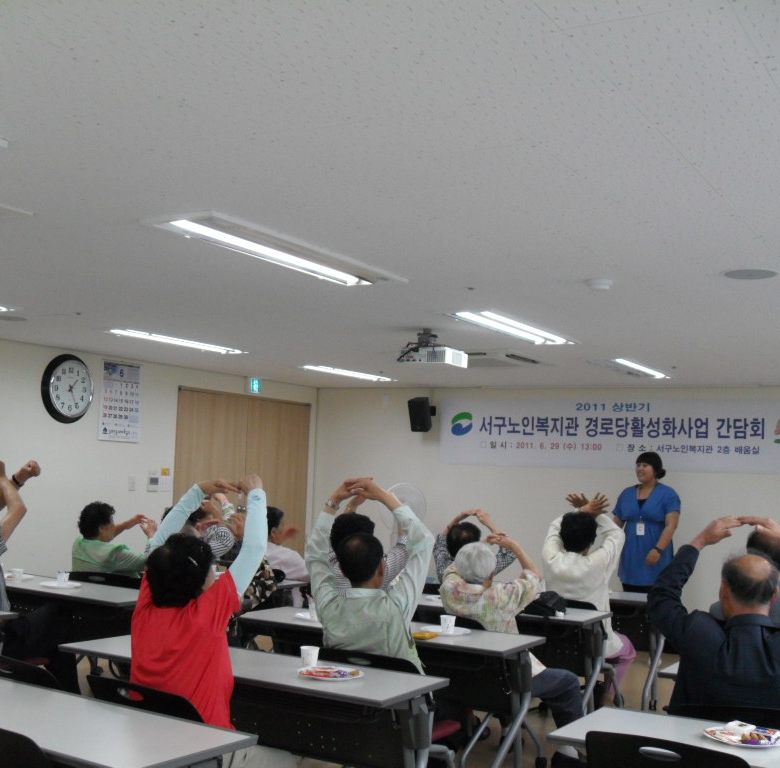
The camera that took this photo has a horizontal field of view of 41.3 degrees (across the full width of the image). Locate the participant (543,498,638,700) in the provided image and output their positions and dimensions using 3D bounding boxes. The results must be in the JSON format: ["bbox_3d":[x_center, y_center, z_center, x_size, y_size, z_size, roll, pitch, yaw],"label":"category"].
[{"bbox_3d":[1.210,1.316,6.107,0.520,1.360,0.700,-1,-6,38],"label":"participant"}]

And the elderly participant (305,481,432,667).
[{"bbox_3d":[0.045,1.116,4.317,0.560,1.400,0.700,-1,-5,33],"label":"elderly participant"}]

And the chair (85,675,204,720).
[{"bbox_3d":[-0.647,1.339,3.432,0.510,0.770,0.540,-1,-5,33],"label":"chair"}]

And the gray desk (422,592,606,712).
[{"bbox_3d":[0.443,1.583,5.771,1.500,0.720,0.460,-1,-5,33],"label":"gray desk"}]

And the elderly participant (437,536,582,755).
[{"bbox_3d":[0.600,1.329,5.261,0.580,1.160,0.740,-2,-6,41],"label":"elderly participant"}]

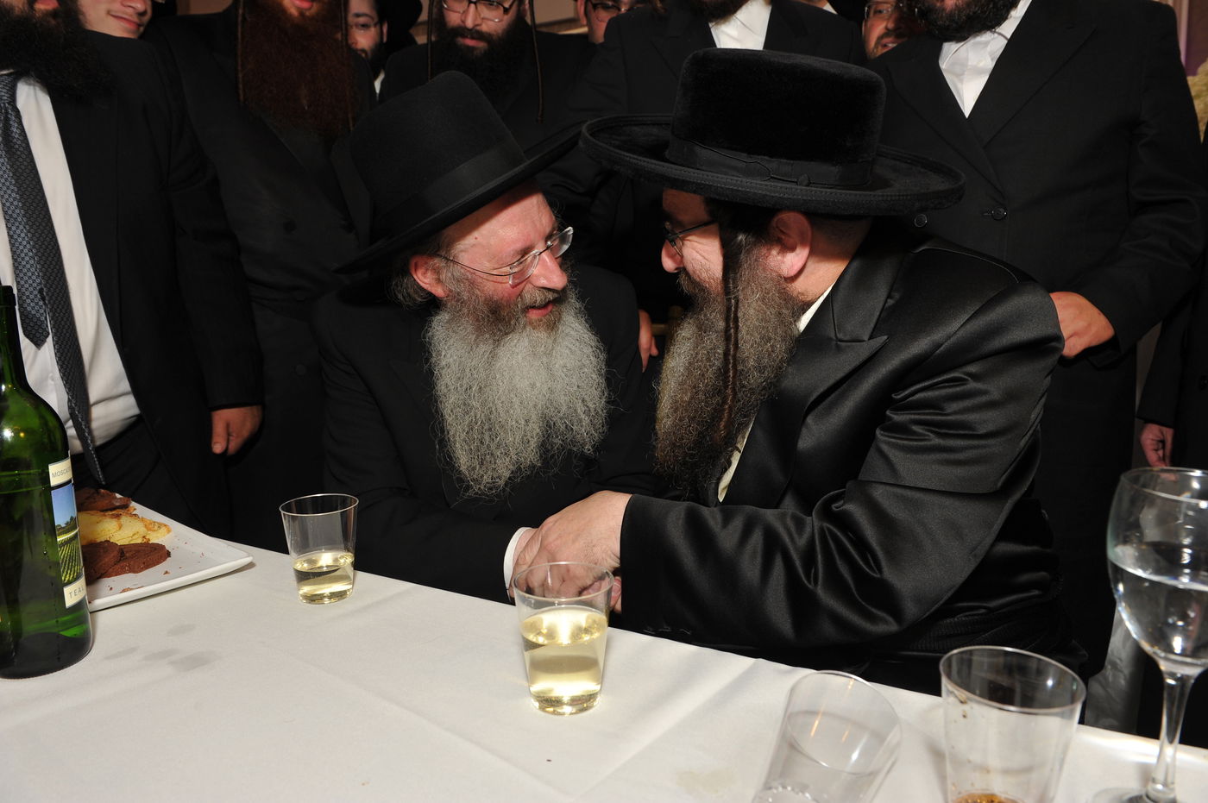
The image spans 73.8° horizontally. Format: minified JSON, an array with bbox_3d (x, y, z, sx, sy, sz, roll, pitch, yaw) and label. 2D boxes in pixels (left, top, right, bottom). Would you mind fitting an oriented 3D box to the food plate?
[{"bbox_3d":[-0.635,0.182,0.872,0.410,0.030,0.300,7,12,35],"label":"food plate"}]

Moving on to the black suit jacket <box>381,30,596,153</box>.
[{"bbox_3d":[-0.225,-0.220,1.560,0.500,0.800,0.310,-2,10,-10],"label":"black suit jacket"}]

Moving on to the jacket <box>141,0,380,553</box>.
[{"bbox_3d":[-0.610,-0.160,1.430,0.490,0.920,0.330,-9,13,-41],"label":"jacket"}]

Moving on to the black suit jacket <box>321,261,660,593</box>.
[{"bbox_3d":[-0.148,0.145,1.075,0.480,0.630,0.420,0,10,-2],"label":"black suit jacket"}]

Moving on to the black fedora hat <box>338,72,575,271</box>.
[{"bbox_3d":[-0.196,-0.281,0.912,0.335,0.140,0.290,-14,23,40],"label":"black fedora hat"}]

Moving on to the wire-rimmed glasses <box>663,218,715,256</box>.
[{"bbox_3d":[0.148,-0.186,0.857,0.140,0.046,0.138,-15,7,10],"label":"wire-rimmed glasses"}]

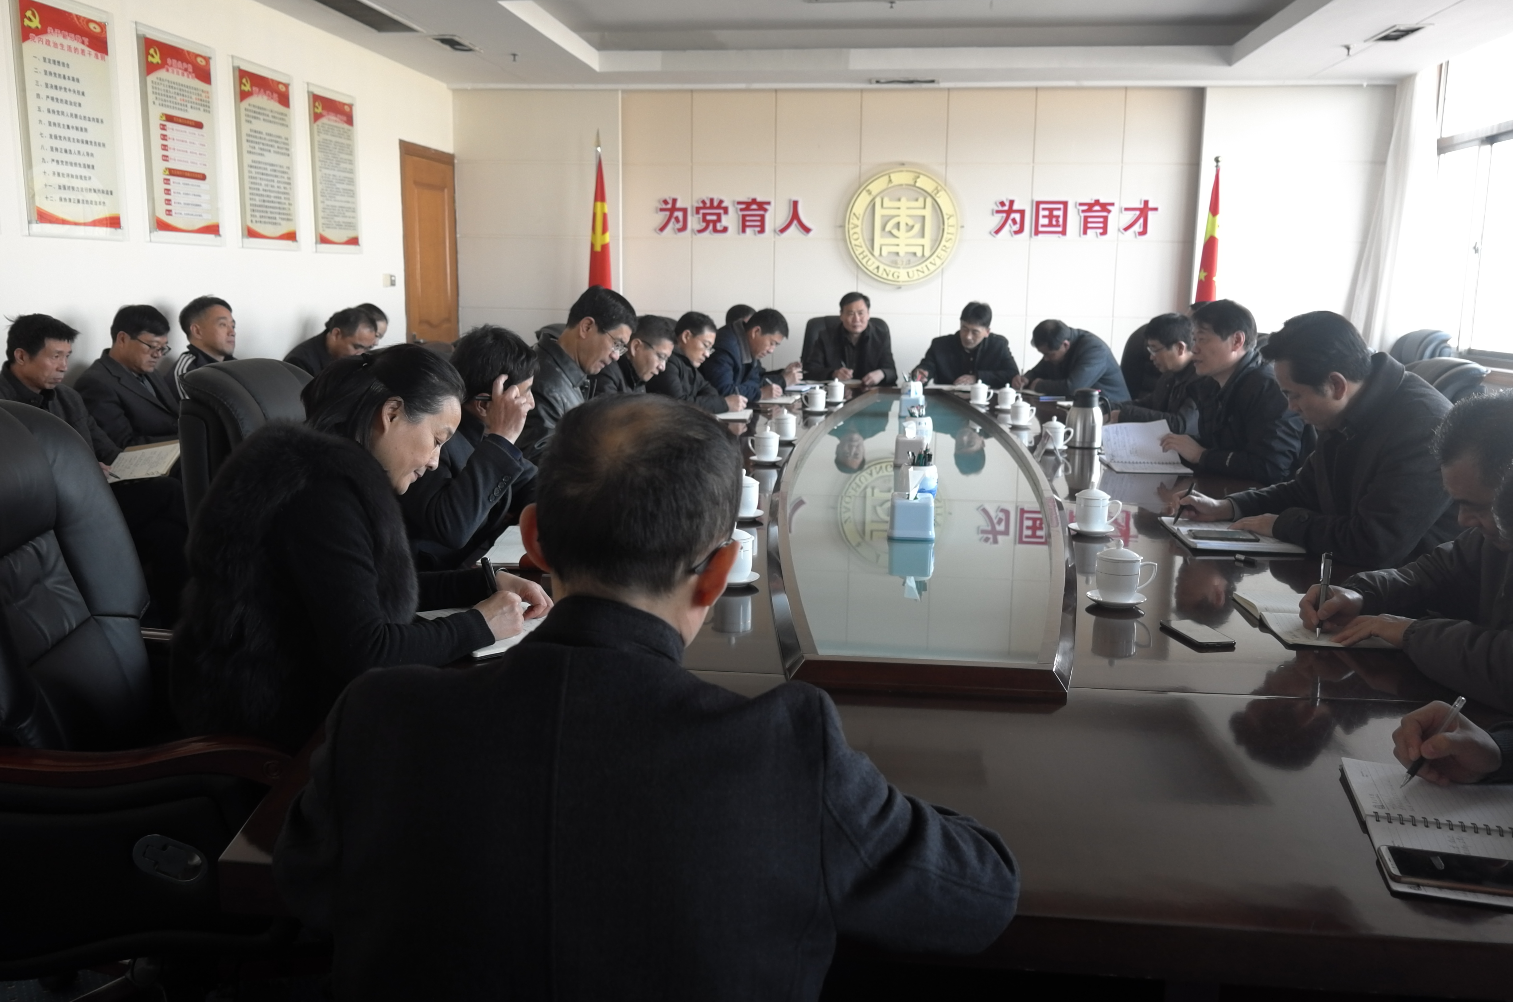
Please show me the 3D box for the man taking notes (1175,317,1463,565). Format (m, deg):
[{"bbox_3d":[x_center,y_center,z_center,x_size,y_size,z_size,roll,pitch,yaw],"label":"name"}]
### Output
[{"bbox_3d":[1.410,0.197,2.943,0.760,1.320,0.580,2,11,8],"label":"man taking notes"}]

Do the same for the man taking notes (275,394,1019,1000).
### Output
[{"bbox_3d":[-0.087,0.502,1.245,0.620,1.230,0.780,2,10,6],"label":"man taking notes"}]

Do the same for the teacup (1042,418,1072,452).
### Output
[{"bbox_3d":[1.158,-0.259,4.503,0.120,0.120,0.090,3,11,14],"label":"teacup"}]

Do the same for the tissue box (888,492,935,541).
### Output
[{"bbox_3d":[0.376,0.036,2.834,0.109,0.096,0.112,2,11,6],"label":"tissue box"}]

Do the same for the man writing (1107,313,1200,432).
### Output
[{"bbox_3d":[1.731,-0.132,4.841,0.800,1.240,0.550,2,10,6],"label":"man writing"}]

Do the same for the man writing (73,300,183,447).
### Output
[{"bbox_3d":[-2.120,-0.104,4.413,0.780,1.240,0.550,2,10,6],"label":"man writing"}]

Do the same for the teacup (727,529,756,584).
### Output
[{"bbox_3d":[-0.062,0.110,2.511,0.112,0.125,0.086,2,11,6],"label":"teacup"}]

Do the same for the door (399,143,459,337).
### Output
[{"bbox_3d":[-2.220,-1.267,8.104,0.080,2.230,0.950,2,10,6],"label":"door"}]

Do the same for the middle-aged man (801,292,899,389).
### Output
[{"bbox_3d":[0.581,-0.635,7.387,0.580,1.330,0.720,2,10,5],"label":"middle-aged man"}]

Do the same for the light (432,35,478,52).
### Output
[{"bbox_3d":[-1.732,-2.656,6.812,0.170,0.050,0.430,2,10,6],"label":"light"}]

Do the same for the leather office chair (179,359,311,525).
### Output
[{"bbox_3d":[-1.054,0.224,3.056,0.740,1.170,0.660,2,11,9],"label":"leather office chair"}]

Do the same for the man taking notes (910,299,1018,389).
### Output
[{"bbox_3d":[1.291,-0.564,7.186,0.630,1.280,0.720,3,11,13],"label":"man taking notes"}]

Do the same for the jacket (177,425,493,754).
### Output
[{"bbox_3d":[-0.685,0.162,2.019,0.540,0.610,0.490,0,10,-2],"label":"jacket"}]

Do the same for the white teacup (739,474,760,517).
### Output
[{"bbox_3d":[-0.044,-0.027,3.169,0.120,0.120,0.090,1,10,-1],"label":"white teacup"}]

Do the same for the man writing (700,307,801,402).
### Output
[{"bbox_3d":[-0.142,-0.437,6.489,0.720,1.253,0.550,5,12,24],"label":"man writing"}]

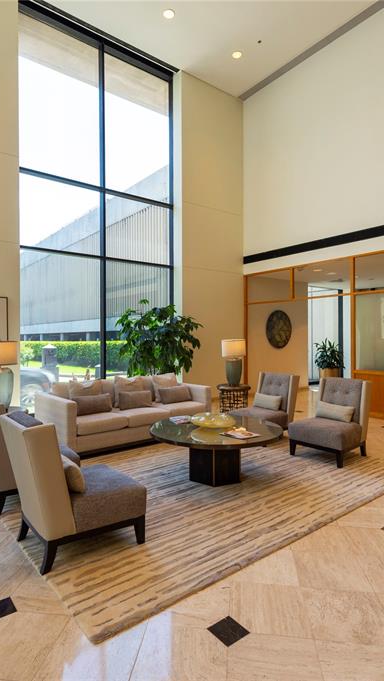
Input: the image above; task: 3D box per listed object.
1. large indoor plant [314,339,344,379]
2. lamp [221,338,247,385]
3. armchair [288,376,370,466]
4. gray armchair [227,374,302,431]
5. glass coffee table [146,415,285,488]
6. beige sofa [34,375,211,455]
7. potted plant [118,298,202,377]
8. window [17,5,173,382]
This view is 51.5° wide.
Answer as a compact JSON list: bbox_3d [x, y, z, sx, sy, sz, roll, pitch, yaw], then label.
[{"bbox_3d":[3.953,0.653,11.403,0.800,1.420,0.800,0,0,-39],"label":"large indoor plant"},{"bbox_3d":[0.687,0.358,6.533,0.398,0.767,0.398,0,0,0],"label":"lamp"},{"bbox_3d":[1.716,0.949,4.869,0.790,0.910,0.660,0,0,-41],"label":"armchair"},{"bbox_3d":[1.017,0.945,5.665,0.816,0.902,0.639,0,0,-38],"label":"gray armchair"},{"bbox_3d":[0.255,1.159,4.114,1.370,0.500,1.370,0,0,0],"label":"glass coffee table"},{"bbox_3d":[-0.939,0.981,5.774,2.229,0.852,1.221,0,0,-38],"label":"beige sofa"},{"bbox_3d":[-0.625,0.305,7.669,1.349,2.187,1.349,0,0,-38],"label":"potted plant"},{"bbox_3d":[-1.778,-2.281,7.957,3.422,7.370,0.120,0,0,-38],"label":"window"}]

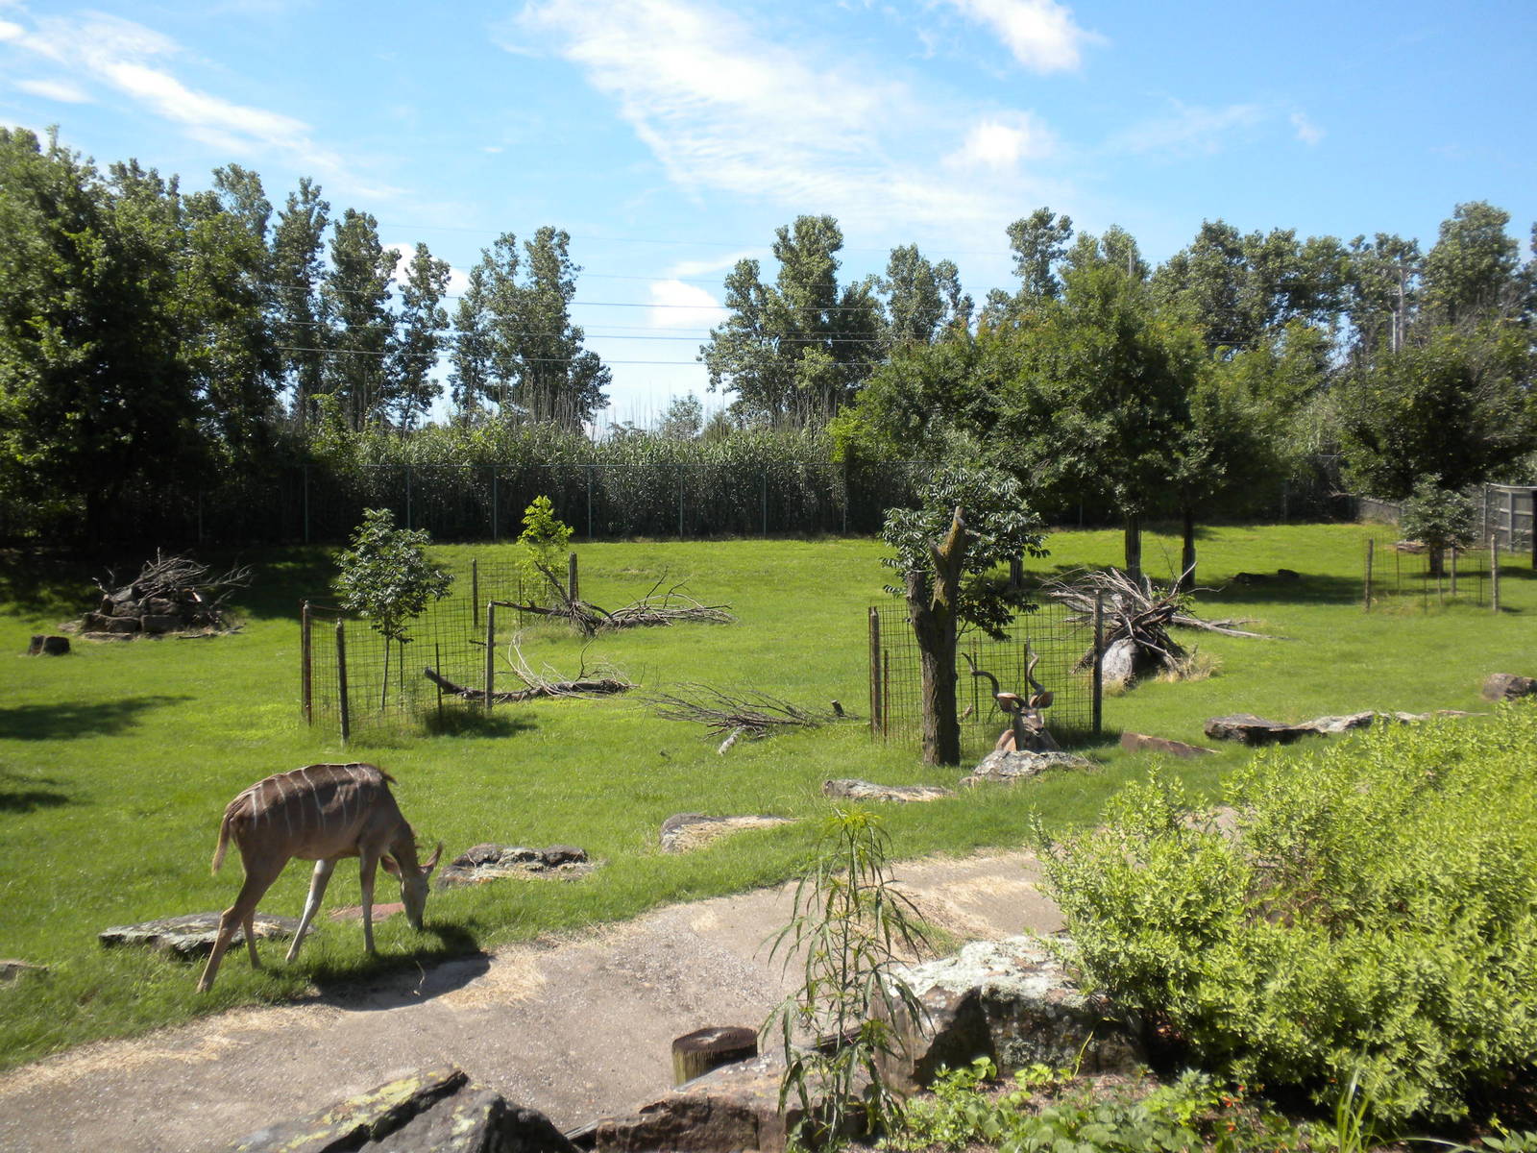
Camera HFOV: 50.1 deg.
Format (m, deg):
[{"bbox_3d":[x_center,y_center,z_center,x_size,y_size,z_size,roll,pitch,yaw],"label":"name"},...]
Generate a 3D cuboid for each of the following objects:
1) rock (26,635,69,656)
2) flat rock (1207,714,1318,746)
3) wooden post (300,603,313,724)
[{"bbox_3d":[-11.533,1.125,26.300,0.620,0.290,0.580,0,5,0],"label":"rock"},{"bbox_3d":[5.402,1.649,18.048,1.150,0.230,0.650,1,5,17],"label":"flat rock"},{"bbox_3d":[-5.159,0.982,18.303,0.120,1.390,0.120,0,4,0],"label":"wooden post"}]

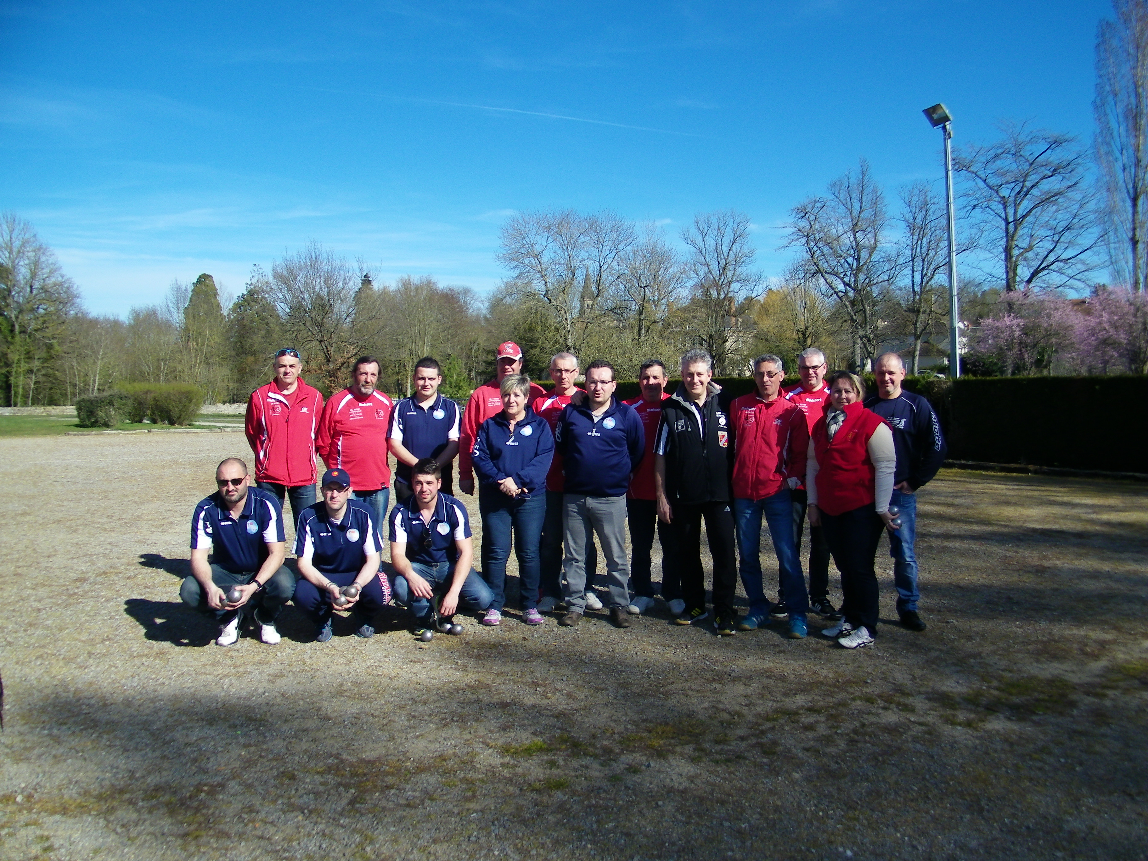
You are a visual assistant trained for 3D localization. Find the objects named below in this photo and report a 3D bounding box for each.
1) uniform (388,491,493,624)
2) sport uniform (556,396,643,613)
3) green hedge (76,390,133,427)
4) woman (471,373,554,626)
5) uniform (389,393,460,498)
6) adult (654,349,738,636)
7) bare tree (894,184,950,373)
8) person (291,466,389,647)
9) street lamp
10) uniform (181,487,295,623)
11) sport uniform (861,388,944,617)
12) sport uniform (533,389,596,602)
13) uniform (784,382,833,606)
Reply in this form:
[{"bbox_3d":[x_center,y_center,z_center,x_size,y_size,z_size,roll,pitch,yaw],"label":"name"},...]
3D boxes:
[{"bbox_3d":[-0.873,0.818,6.065,0.660,0.848,0.660,0,3,-10],"label":"uniform"},{"bbox_3d":[0.168,0.488,6.120,0.590,1.430,0.350,0,2,5],"label":"sport uniform"},{"bbox_3d":[-21.741,-0.847,43.000,2.400,1.600,1.800,-2,3,-23],"label":"green hedge"},{"bbox_3d":[-0.406,0.448,6.168,0.520,1.649,0.360,0,3,0],"label":"woman"},{"bbox_3d":[-1.026,0.434,6.380,0.500,1.400,0.320,-1,2,-10],"label":"uniform"},{"bbox_3d":[0.786,0.377,5.960,0.550,1.790,0.360,-1,2,-3],"label":"adult"},{"bbox_3d":[20.743,-8.579,55.000,3.600,12.300,3.600,-1,2,0],"label":"bare tree"},{"bbox_3d":[-1.466,0.778,5.870,0.610,1.050,0.700,-1,3,-12],"label":"person"},{"bbox_3d":[7.888,-3.203,19.800,0.650,7.600,0.650,1,3,41],"label":"street lamp"},{"bbox_3d":[-2.111,0.787,5.903,0.690,0.865,0.700,-1,3,-13],"label":"uniform"},{"bbox_3d":[2.081,0.458,5.960,0.610,1.450,0.340,0,2,9],"label":"sport uniform"},{"bbox_3d":[-0.060,0.452,6.540,0.500,1.490,0.320,-1,2,0],"label":"sport uniform"},{"bbox_3d":[1.632,0.432,6.340,0.500,1.530,0.320,0,2,6],"label":"uniform"}]

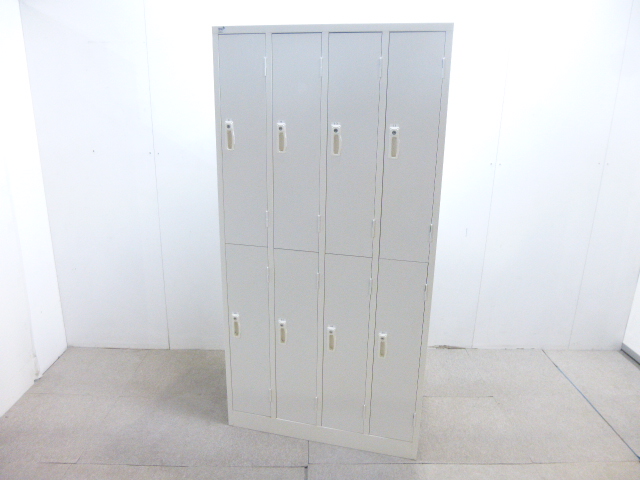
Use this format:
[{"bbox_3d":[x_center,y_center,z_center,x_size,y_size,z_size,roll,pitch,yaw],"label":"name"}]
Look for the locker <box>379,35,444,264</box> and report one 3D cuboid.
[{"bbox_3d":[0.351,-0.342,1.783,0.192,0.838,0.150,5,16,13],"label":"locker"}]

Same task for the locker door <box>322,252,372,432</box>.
[{"bbox_3d":[0.110,0.460,2.007,0.195,0.836,0.035,5,16,13],"label":"locker door"}]

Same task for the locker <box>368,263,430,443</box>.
[{"bbox_3d":[0.324,0.478,1.956,0.192,0.836,0.035,5,16,13],"label":"locker"}]

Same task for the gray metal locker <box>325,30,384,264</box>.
[{"bbox_3d":[0.124,-0.345,1.780,0.195,0.838,0.035,5,16,13],"label":"gray metal locker"}]

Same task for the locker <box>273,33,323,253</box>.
[{"bbox_3d":[-0.090,-0.363,1.831,0.195,0.838,0.035,5,16,13],"label":"locker"}]

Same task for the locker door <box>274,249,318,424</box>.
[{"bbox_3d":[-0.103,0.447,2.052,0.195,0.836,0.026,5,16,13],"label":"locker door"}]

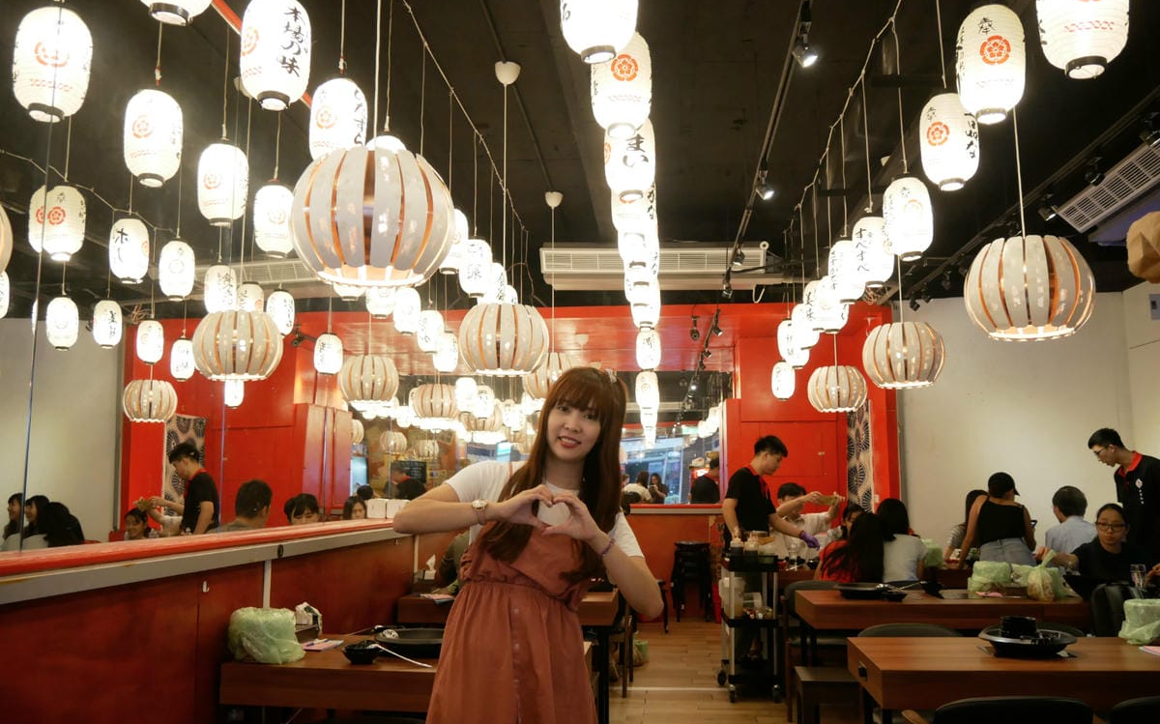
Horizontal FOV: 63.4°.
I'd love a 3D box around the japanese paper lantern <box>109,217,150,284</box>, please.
[{"bbox_3d":[-2.777,-0.676,5.838,0.220,0.390,0.220,3,-8,-26],"label":"japanese paper lantern"}]

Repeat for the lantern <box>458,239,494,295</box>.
[{"bbox_3d":[-0.676,-0.617,6.107,0.220,0.400,0.220,-1,-8,5],"label":"lantern"}]

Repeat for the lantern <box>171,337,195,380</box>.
[{"bbox_3d":[-3.869,-0.020,9.147,0.220,0.400,0.220,-1,-8,5],"label":"lantern"}]

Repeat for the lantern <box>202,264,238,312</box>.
[{"bbox_3d":[-2.220,-0.448,5.800,0.190,0.325,0.190,-1,-8,5],"label":"lantern"}]

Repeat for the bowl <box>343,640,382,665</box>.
[{"bbox_3d":[-0.740,0.996,3.204,0.143,0.057,0.143,1,-8,-13],"label":"bowl"}]

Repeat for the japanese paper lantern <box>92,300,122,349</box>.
[{"bbox_3d":[-3.989,-0.321,7.933,0.220,0.400,0.220,-1,-8,5],"label":"japanese paper lantern"}]

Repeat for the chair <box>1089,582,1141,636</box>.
[{"bbox_3d":[2.579,1.498,4.391,0.500,0.820,0.520,-1,-8,5],"label":"chair"}]

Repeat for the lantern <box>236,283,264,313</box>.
[{"bbox_3d":[-2.763,-0.455,7.935,0.220,0.390,0.220,2,-8,-19],"label":"lantern"}]

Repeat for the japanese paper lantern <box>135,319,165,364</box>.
[{"bbox_3d":[-3.225,-0.149,7.050,0.190,0.330,0.190,-1,-8,5],"label":"japanese paper lantern"}]

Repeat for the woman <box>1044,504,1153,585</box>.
[{"bbox_3d":[3.073,1.460,5.400,0.640,1.220,0.700,-1,-8,7],"label":"woman"}]

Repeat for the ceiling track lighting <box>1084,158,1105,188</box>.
[{"bbox_3d":[3.120,-1.151,5.700,0.130,0.180,0.110,-1,-8,5],"label":"ceiling track lighting"}]

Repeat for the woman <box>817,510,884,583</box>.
[{"bbox_3d":[1.861,1.615,6.350,0.460,1.190,0.680,0,-8,-3],"label":"woman"}]

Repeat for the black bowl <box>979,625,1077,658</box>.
[{"bbox_3d":[1.561,0.982,3.270,0.320,0.065,0.320,-1,-8,5],"label":"black bowl"}]

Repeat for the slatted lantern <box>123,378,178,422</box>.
[{"bbox_3d":[-3.475,0.305,7.600,0.430,0.330,0.430,-1,-8,5],"label":"slatted lantern"}]

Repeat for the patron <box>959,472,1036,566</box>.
[{"bbox_3d":[3.176,1.572,7.000,0.550,1.460,0.550,-2,-9,13],"label":"patron"}]

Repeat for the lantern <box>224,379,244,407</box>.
[{"bbox_3d":[-3.782,0.317,10.264,0.220,0.390,0.220,3,-8,-20],"label":"lantern"}]

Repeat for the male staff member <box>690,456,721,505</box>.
[{"bbox_3d":[1.704,2.078,11.921,0.450,1.710,0.500,4,-9,-26],"label":"male staff member"}]

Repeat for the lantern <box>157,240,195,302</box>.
[{"bbox_3d":[-2.691,-0.614,6.278,0.220,0.400,0.220,-1,-8,5],"label":"lantern"}]

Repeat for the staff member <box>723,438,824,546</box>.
[{"bbox_3d":[1.403,1.435,6.900,0.600,1.720,0.500,-6,-10,33],"label":"staff member"}]

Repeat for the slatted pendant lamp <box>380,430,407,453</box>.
[{"bbox_3d":[-3.278,1.405,16.354,0.490,0.380,0.490,1,-8,-11],"label":"slatted pendant lamp"}]

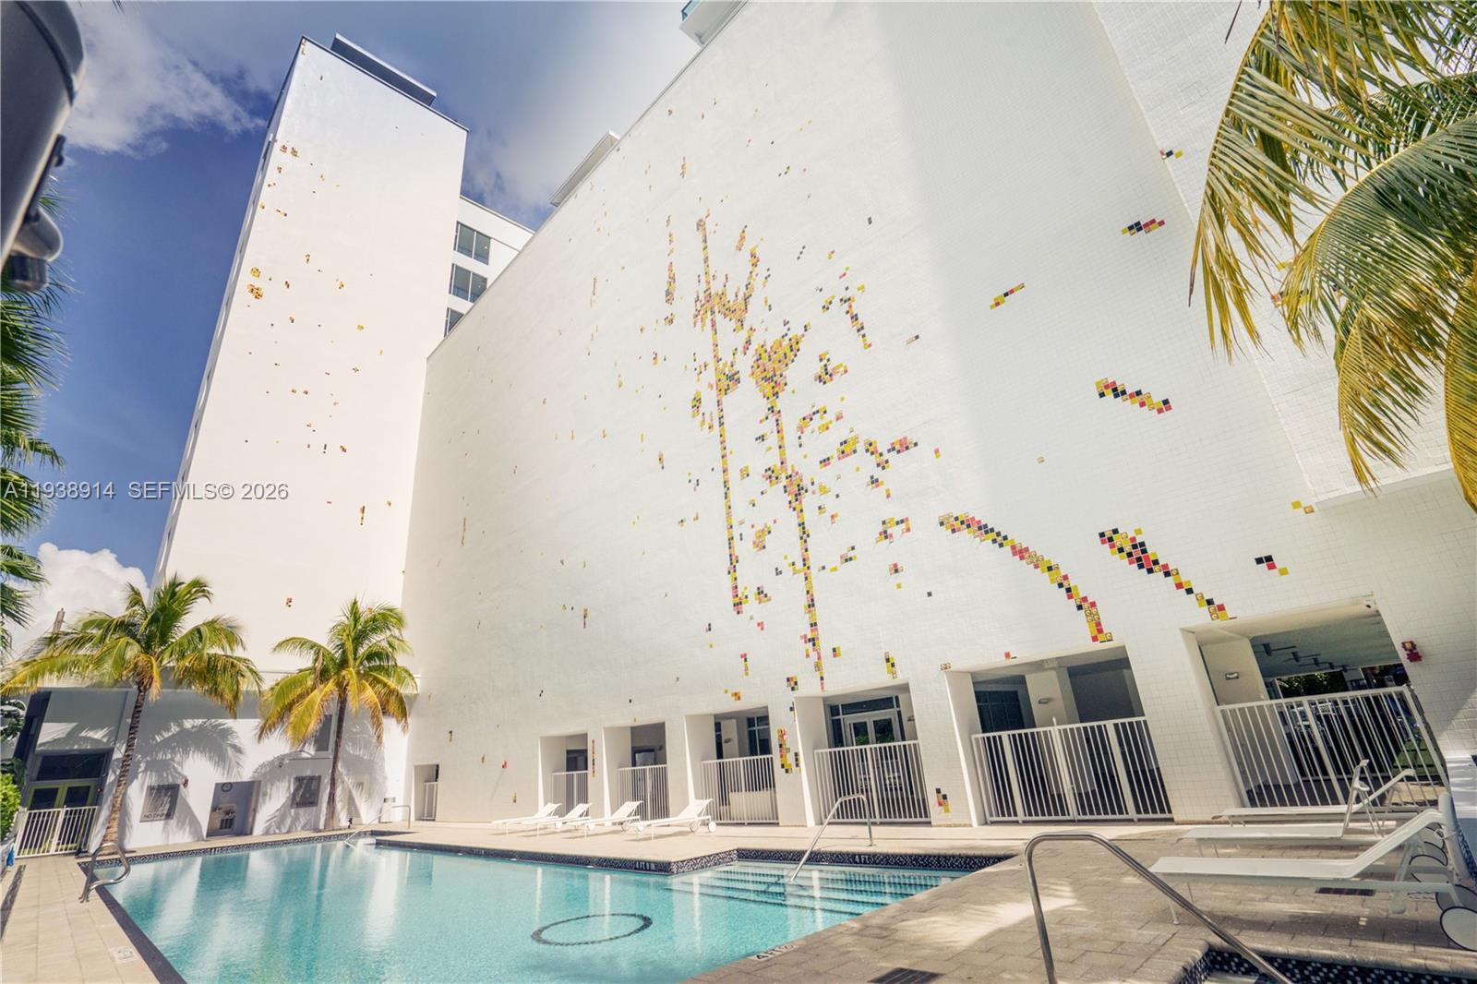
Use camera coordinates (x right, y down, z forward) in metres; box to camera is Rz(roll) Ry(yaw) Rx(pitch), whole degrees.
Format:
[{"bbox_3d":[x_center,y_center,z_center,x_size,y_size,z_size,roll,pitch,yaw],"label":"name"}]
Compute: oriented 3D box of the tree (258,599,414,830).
[{"bbox_3d":[-16.426,8.962,27.215,5.700,9.300,5.300,17,-30,-43],"label":"tree"}]

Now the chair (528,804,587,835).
[{"bbox_3d":[-4.806,8.725,17.490,1.920,0.710,0.670,17,-30,-43],"label":"chair"}]

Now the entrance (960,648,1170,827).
[{"bbox_3d":[5.544,4.309,11.519,0.600,2.680,3.220,17,-30,-43],"label":"entrance"}]

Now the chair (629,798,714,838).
[{"bbox_3d":[-1.446,7.367,14.772,1.920,0.710,0.670,17,-30,-43],"label":"chair"}]

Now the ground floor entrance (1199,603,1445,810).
[{"bbox_3d":[8.048,3.063,9.282,0.600,2.650,2.280,17,-30,-43],"label":"ground floor entrance"}]

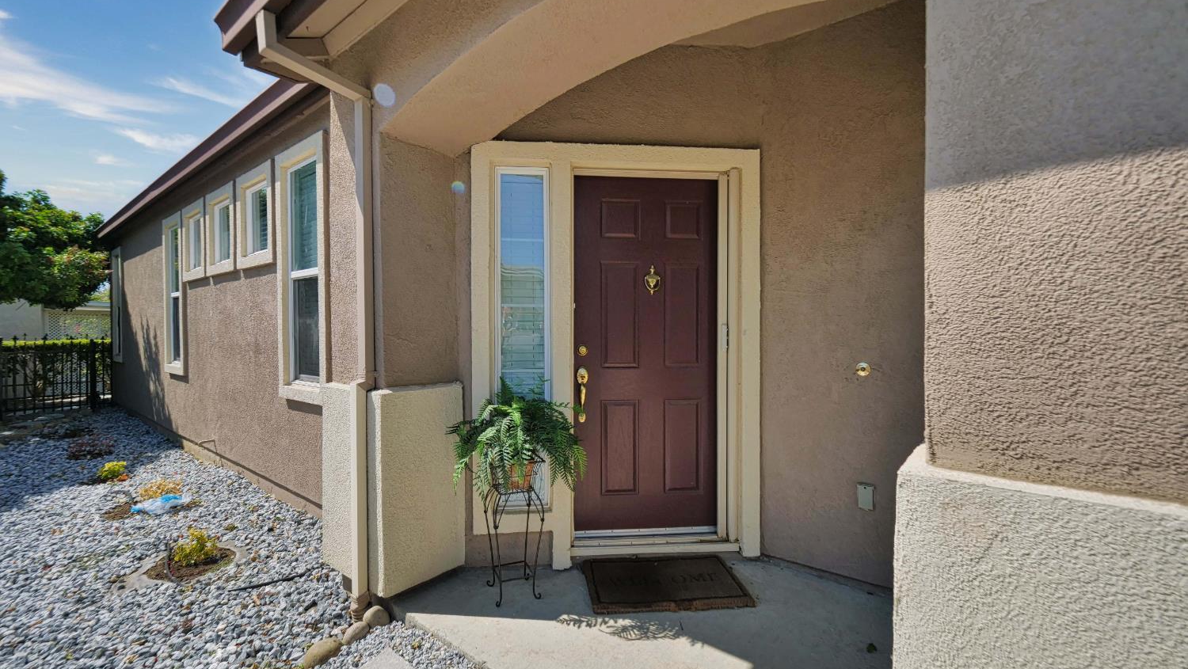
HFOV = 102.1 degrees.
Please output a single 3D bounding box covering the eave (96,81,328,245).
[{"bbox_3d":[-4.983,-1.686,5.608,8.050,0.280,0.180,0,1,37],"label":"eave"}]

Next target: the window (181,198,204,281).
[{"bbox_3d":[-4.217,-0.988,5.138,0.799,0.797,0.110,0,1,37],"label":"window"}]

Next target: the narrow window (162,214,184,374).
[{"bbox_3d":[-4.907,-0.462,5.675,0.836,1.845,0.110,0,1,37],"label":"narrow window"}]

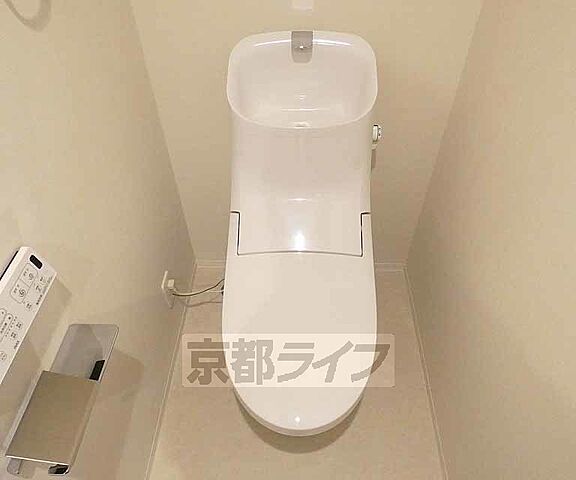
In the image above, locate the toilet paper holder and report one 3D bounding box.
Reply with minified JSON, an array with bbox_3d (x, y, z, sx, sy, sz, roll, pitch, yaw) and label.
[{"bbox_3d":[-0.348,0.246,0.592,0.097,0.060,0.215,1,46,2],"label":"toilet paper holder"}]

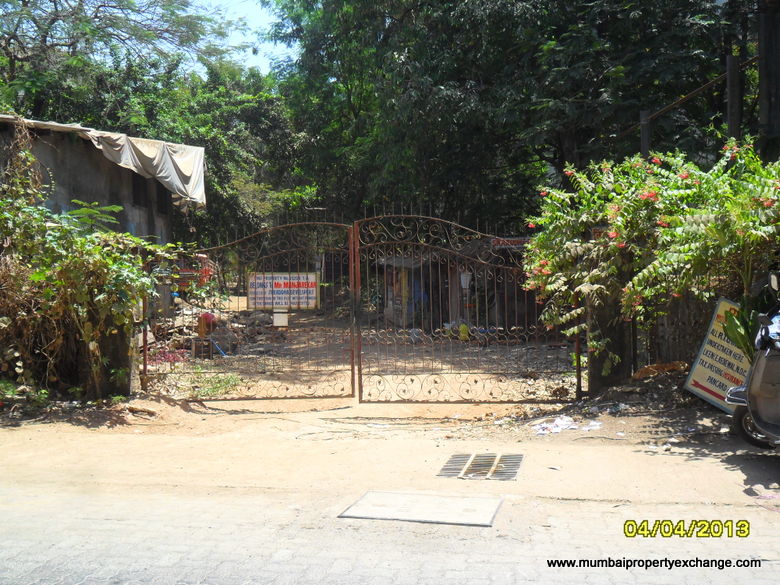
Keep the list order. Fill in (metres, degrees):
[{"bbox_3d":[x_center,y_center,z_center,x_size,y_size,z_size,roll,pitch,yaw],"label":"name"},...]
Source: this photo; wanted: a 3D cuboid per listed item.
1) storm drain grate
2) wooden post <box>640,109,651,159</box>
[{"bbox_3d":[0.659,1.256,5.953,0.537,0.050,0.850,-1,0,13],"label":"storm drain grate"},{"bbox_3d":[3.850,-0.739,12.486,0.130,3.980,0.130,-1,0,13],"label":"wooden post"}]

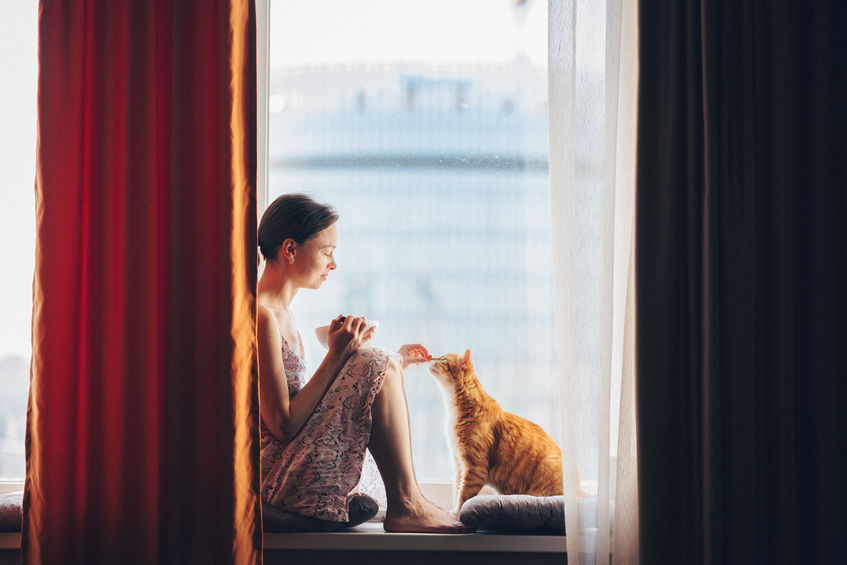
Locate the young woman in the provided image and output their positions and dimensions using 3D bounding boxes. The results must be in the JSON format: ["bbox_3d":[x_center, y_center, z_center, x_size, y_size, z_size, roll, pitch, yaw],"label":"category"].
[{"bbox_3d":[-0.188,0.208,5.130,0.635,0.875,0.450,0,0,6],"label":"young woman"}]

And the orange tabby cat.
[{"bbox_3d":[0.220,0.385,5.200,0.410,0.425,0.190,0,0,0],"label":"orange tabby cat"}]

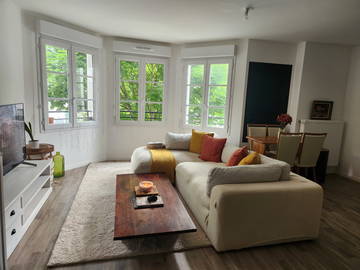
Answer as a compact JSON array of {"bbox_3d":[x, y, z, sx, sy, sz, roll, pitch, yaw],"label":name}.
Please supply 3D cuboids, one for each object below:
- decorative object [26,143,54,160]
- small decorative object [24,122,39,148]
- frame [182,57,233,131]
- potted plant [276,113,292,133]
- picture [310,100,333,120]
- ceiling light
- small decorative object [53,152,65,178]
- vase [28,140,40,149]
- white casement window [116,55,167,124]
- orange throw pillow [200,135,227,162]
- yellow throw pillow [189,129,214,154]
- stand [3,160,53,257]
[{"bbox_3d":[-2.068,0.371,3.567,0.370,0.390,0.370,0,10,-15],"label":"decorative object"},{"bbox_3d":[-2.120,0.016,3.396,0.190,0.370,0.230,0,10,-15],"label":"small decorative object"},{"bbox_3d":[0.535,-0.846,4.976,1.040,1.460,0.100,8,11,28],"label":"frame"},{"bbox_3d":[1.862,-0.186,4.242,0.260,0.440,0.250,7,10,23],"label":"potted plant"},{"bbox_3d":[2.729,-0.459,4.579,0.480,0.350,0.050,0,10,-15],"label":"picture"},{"bbox_3d":[0.821,-1.463,2.897,0.110,0.140,0.110,3,9,0],"label":"ceiling light"},{"bbox_3d":[-2.032,0.486,3.990,0.180,0.420,0.180,0,10,-15],"label":"small decorative object"},{"bbox_3d":[-2.078,0.145,3.430,0.145,0.115,0.145,0,10,-15],"label":"vase"},{"bbox_3d":[-0.795,-0.906,5.056,1.120,1.440,0.100,0,10,-18],"label":"white casement window"},{"bbox_3d":[0.540,0.219,3.950,0.420,0.400,0.150,8,-7,32],"label":"orange throw pillow"},{"bbox_3d":[0.386,0.140,4.320,0.430,0.420,0.150,8,-5,31],"label":"yellow throw pillow"},{"bbox_3d":[-1.806,0.711,2.610,0.380,0.445,1.530,0,10,-15],"label":"stand"}]

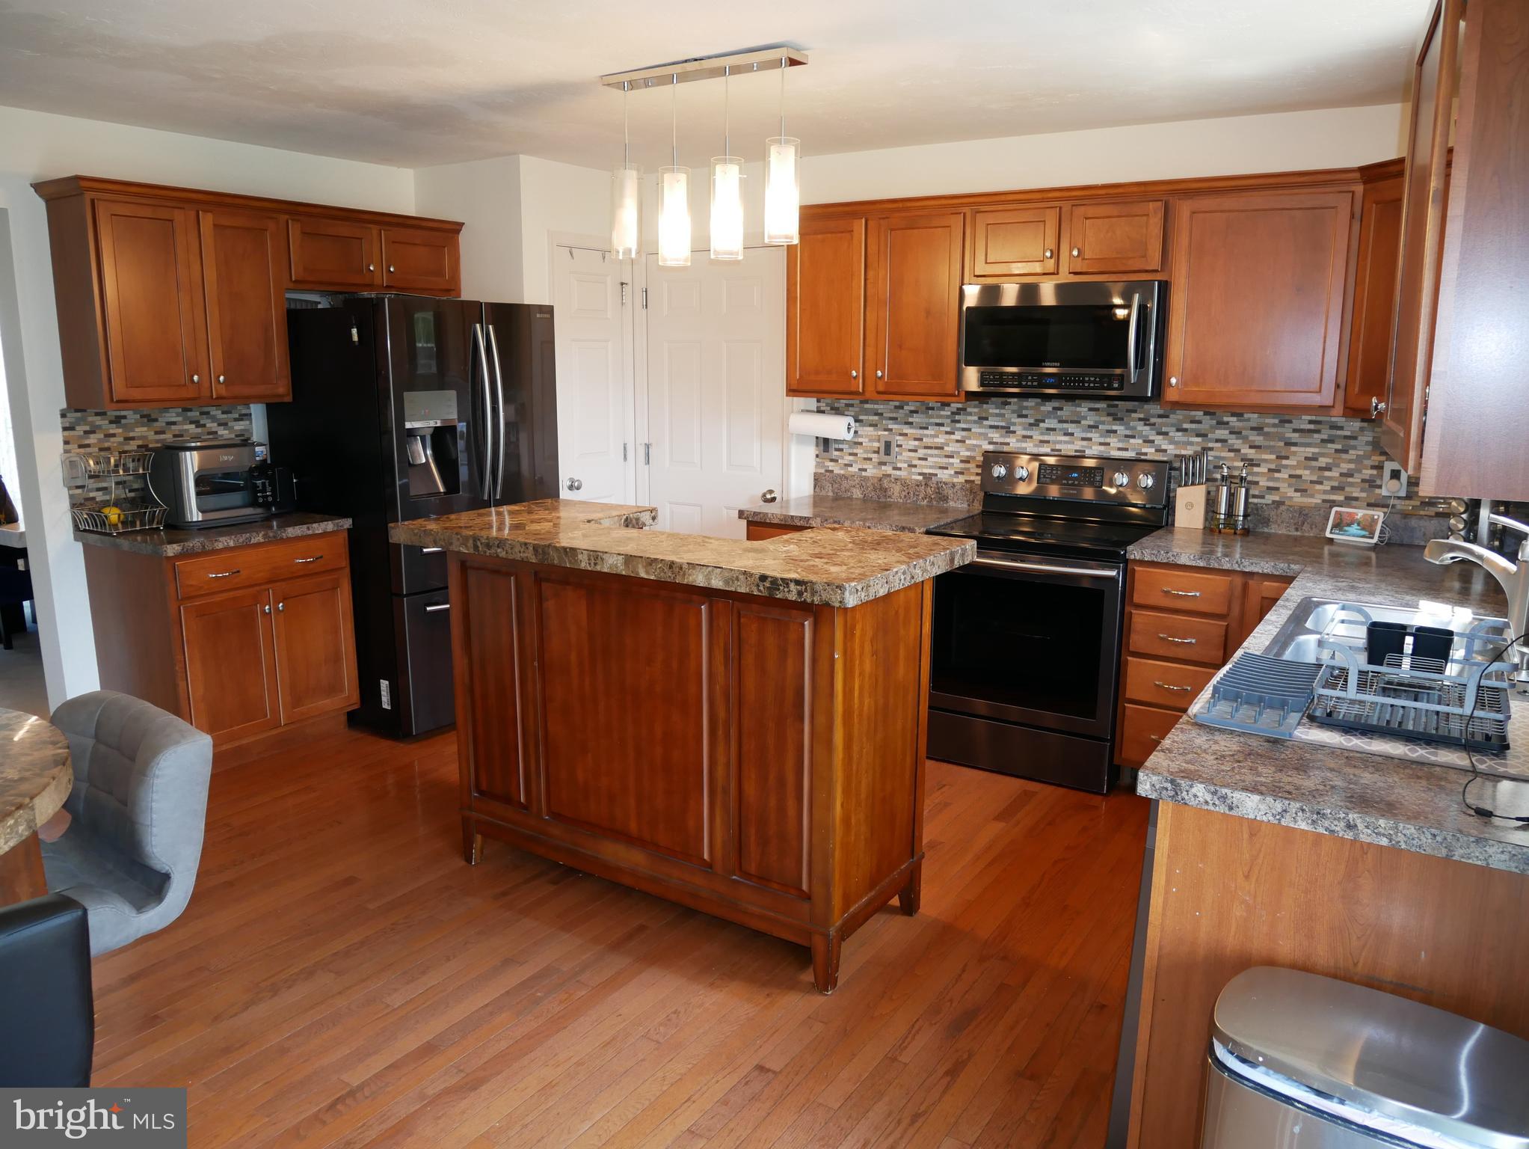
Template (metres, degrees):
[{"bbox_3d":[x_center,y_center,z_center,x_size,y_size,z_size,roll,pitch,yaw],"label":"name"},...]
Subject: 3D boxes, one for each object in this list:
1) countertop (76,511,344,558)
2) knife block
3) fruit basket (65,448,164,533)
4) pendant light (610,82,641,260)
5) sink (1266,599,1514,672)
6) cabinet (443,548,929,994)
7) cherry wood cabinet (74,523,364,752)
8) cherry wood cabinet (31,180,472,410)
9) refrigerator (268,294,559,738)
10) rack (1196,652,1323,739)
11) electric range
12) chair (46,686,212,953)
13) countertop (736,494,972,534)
[{"bbox_3d":[-2.180,-0.176,4.228,0.662,0.038,0.760,8,14,34],"label":"countertop"},{"bbox_3d":[1.666,-0.266,4.139,0.111,0.176,0.090,8,14,33],"label":"knife block"},{"bbox_3d":[-2.491,-0.316,4.085,0.266,0.293,0.231,8,14,34],"label":"fruit basket"},{"bbox_3d":[-0.425,-1.248,3.291,0.100,0.517,0.100,0,12,0],"label":"pendant light"},{"bbox_3d":[1.493,0.259,2.470,0.535,0.198,0.835,8,14,33],"label":"sink"},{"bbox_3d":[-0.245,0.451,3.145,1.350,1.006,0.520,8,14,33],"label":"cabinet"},{"bbox_3d":[-2.185,0.271,4.332,0.636,0.883,0.730,8,14,34],"label":"cherry wood cabinet"},{"bbox_3d":[-2.037,-1.144,4.524,0.352,0.800,1.689,8,14,34],"label":"cherry wood cabinet"},{"bbox_3d":[-1.542,-0.306,4.829,0.860,1.785,0.912,8,14,33],"label":"refrigerator"},{"bbox_3d":[0.960,0.222,2.047,0.170,0.048,0.350,8,14,33],"label":"rack"},{"bbox_3d":[1.105,0.145,4.190,0.759,1.188,0.694,8,14,33],"label":"electric range"},{"bbox_3d":[-1.308,0.741,1.966,0.452,0.909,0.457,7,13,31],"label":"chair"},{"bbox_3d":[0.425,-0.262,4.607,0.875,0.038,0.625,8,14,33],"label":"countertop"}]

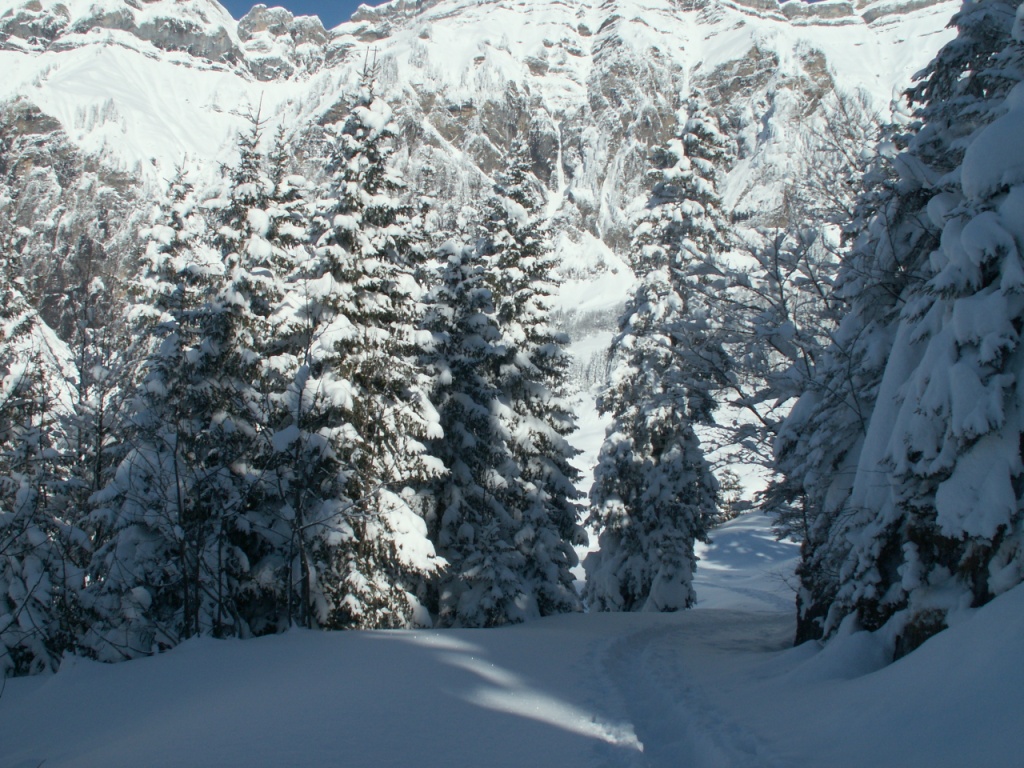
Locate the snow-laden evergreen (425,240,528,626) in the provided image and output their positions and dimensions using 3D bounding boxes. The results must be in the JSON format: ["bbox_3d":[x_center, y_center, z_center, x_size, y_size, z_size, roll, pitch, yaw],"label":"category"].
[{"bbox_3d":[-0.670,0.794,18.500,2.000,6.850,2.000,0,-6,0],"label":"snow-laden evergreen"}]

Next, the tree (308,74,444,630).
[{"bbox_3d":[-2.258,-0.672,17.000,2.500,9.160,2.500,0,-6,0],"label":"tree"}]

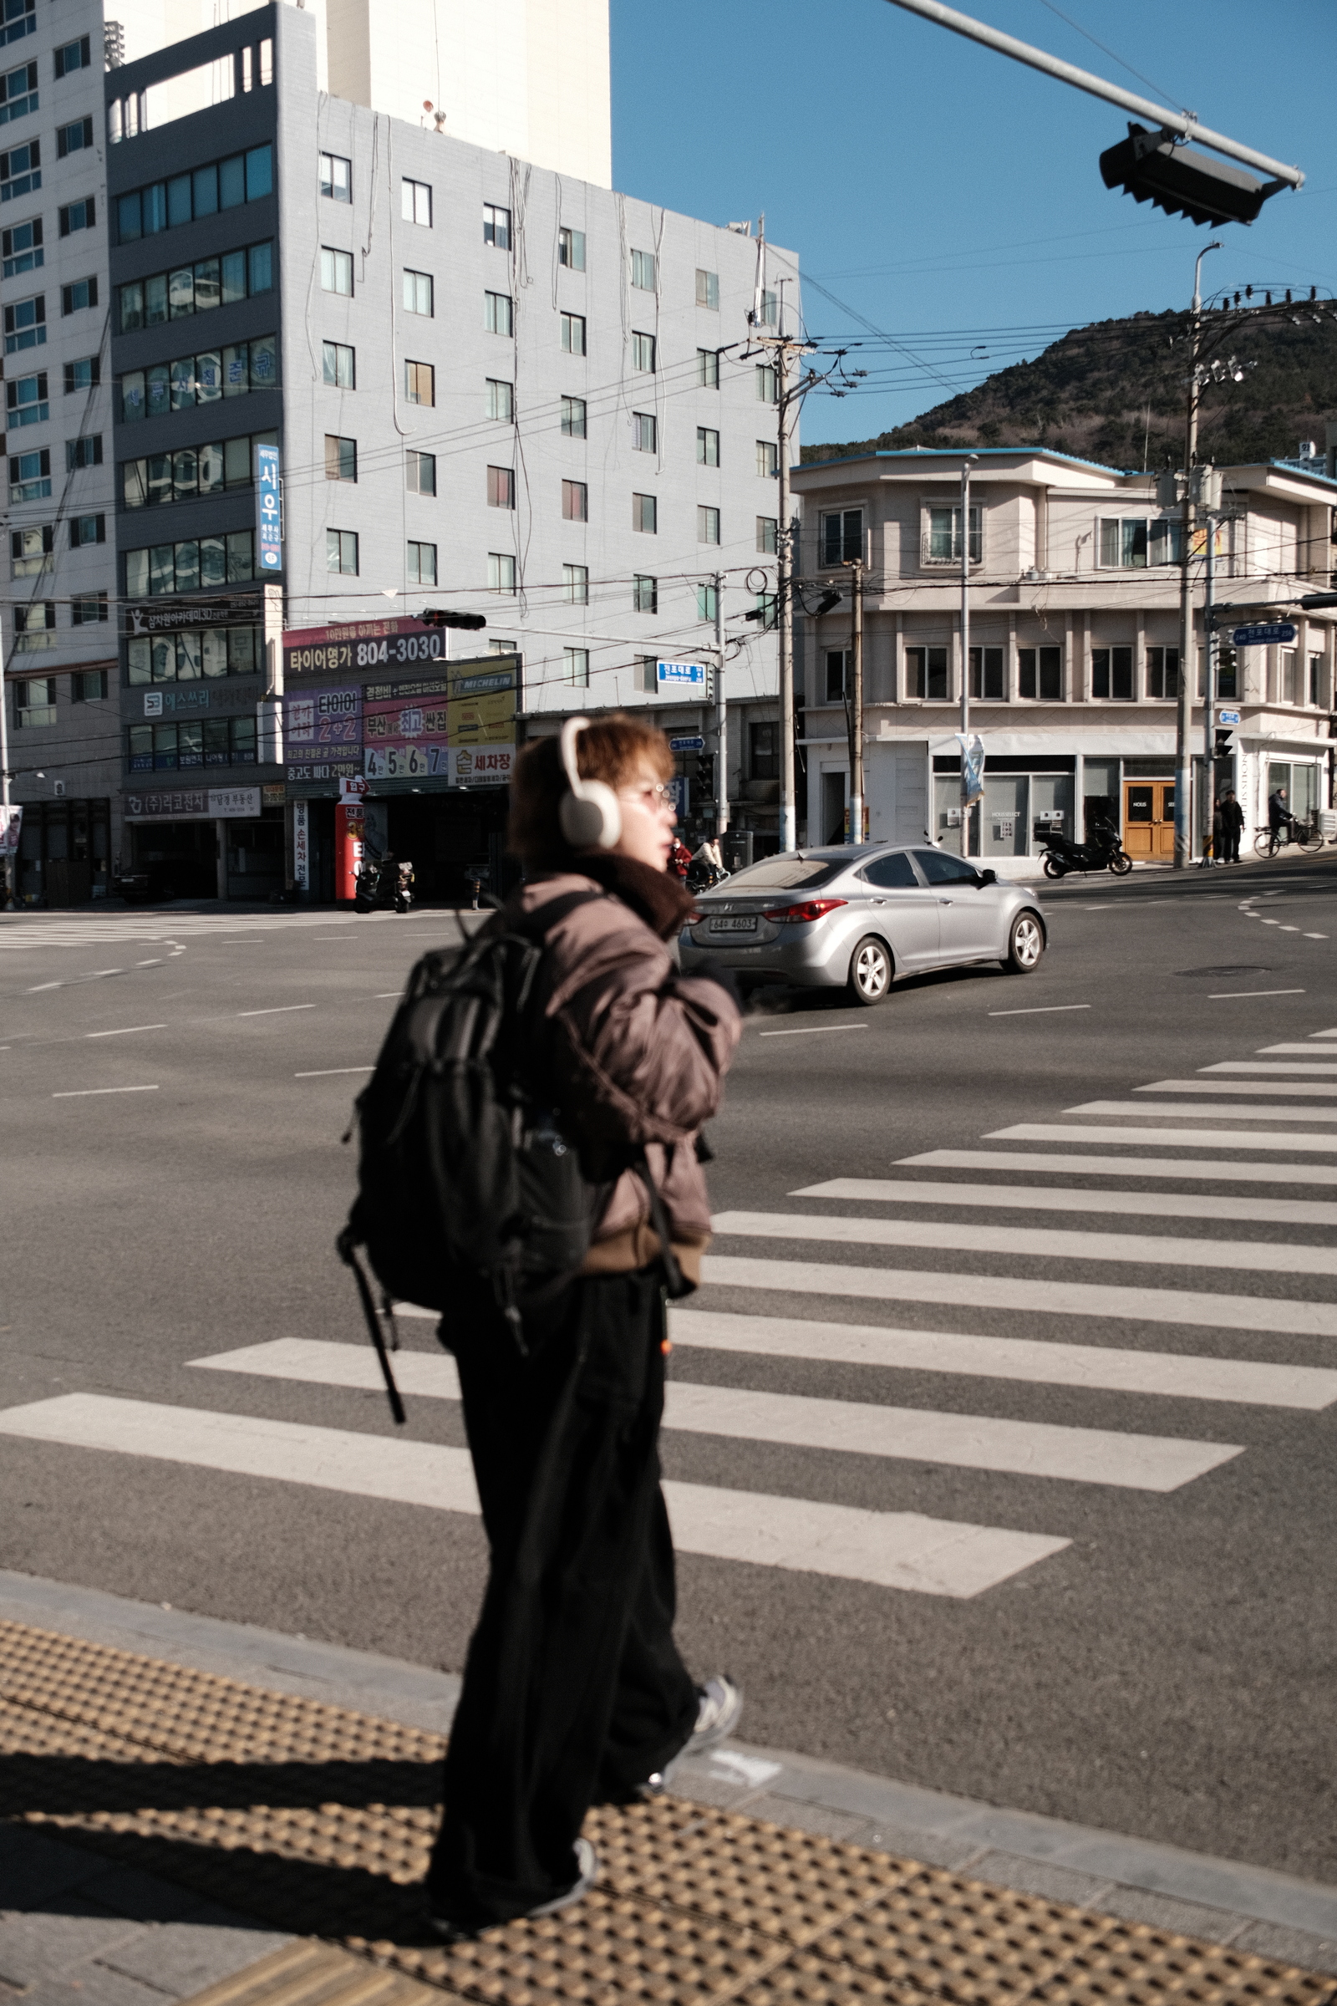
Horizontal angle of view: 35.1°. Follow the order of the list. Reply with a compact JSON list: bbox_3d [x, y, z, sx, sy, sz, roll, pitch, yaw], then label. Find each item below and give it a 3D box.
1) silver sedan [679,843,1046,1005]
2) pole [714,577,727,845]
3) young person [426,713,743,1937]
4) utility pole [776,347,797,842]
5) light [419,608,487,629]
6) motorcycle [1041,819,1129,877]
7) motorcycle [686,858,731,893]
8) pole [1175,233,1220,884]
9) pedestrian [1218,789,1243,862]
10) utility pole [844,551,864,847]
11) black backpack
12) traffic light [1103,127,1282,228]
[{"bbox_3d":[2.150,-0.897,21.358,1.775,1.435,4.530,4,9,42],"label":"silver sedan"},{"bbox_3d":[1.182,-5.880,47.284,0.230,7.520,0.230,0,3,0],"label":"pole"},{"bbox_3d":[-0.125,0.405,3.030,0.620,1.650,0.520,-4,5,-42],"label":"young person"},{"bbox_3d":[2.760,-8.870,49.500,0.370,13.100,0.370,0,4,0],"label":"utility pole"},{"bbox_3d":[-4.464,-7.963,44.000,1.400,0.400,0.450,-3,4,-40],"label":"light"},{"bbox_3d":[9.535,-3.525,48.500,2.120,1.400,0.780,-2,4,-2],"label":"motorcycle"},{"bbox_3d":[0.853,-2.683,48.000,1.900,1.150,0.720,2,4,30],"label":"motorcycle"},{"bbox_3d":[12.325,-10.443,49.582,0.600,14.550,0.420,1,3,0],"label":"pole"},{"bbox_3d":[13.557,-4.247,51.000,0.560,1.730,0.360,-1,4,-6],"label":"pedestrian"},{"bbox_3d":[4.351,-6.402,49.276,0.330,7.800,0.300,0,3,0],"label":"utility pole"},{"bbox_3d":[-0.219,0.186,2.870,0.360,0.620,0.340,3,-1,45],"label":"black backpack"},{"bbox_3d":[3.328,-5.300,13.600,1.380,0.360,0.410,-3,-4,-45],"label":"traffic light"}]

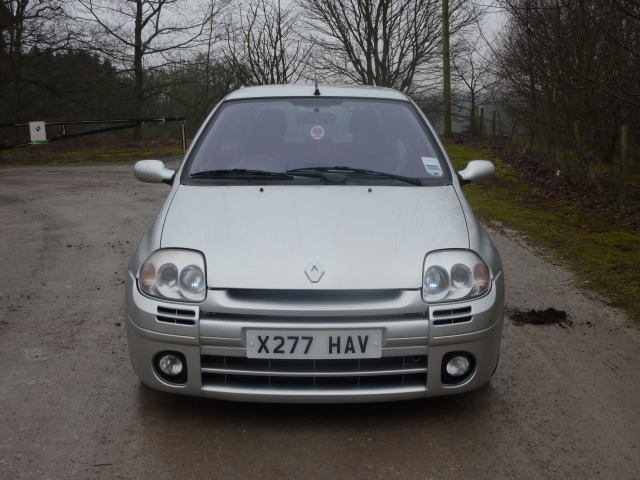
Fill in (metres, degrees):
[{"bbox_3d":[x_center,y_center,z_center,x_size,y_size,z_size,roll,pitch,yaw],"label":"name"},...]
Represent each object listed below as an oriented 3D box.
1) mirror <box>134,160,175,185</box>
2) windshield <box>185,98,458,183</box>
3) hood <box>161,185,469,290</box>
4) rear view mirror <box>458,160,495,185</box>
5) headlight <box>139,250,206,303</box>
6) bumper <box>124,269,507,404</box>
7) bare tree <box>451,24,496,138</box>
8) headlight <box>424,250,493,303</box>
[{"bbox_3d":[-0.865,-0.358,4.416,0.210,0.130,0.150,0,10,0],"label":"mirror"},{"bbox_3d":[-0.018,-0.526,4.335,1.330,0.420,0.700,0,10,0],"label":"windshield"},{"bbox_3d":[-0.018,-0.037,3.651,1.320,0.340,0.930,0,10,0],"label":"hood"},{"bbox_3d":[0.830,-0.358,4.416,0.200,0.130,0.150,0,10,0],"label":"rear view mirror"},{"bbox_3d":[-0.607,0.140,3.439,0.320,0.180,0.270,0,10,0],"label":"headlight"},{"bbox_3d":[-0.020,0.392,3.413,1.640,0.470,0.480,0,10,0],"label":"bumper"},{"bbox_3d":[5.166,-5.334,28.000,1.700,3.850,1.600,0,10,0],"label":"bare tree"},{"bbox_3d":[0.567,0.140,3.439,0.320,0.180,0.270,0,10,0],"label":"headlight"}]

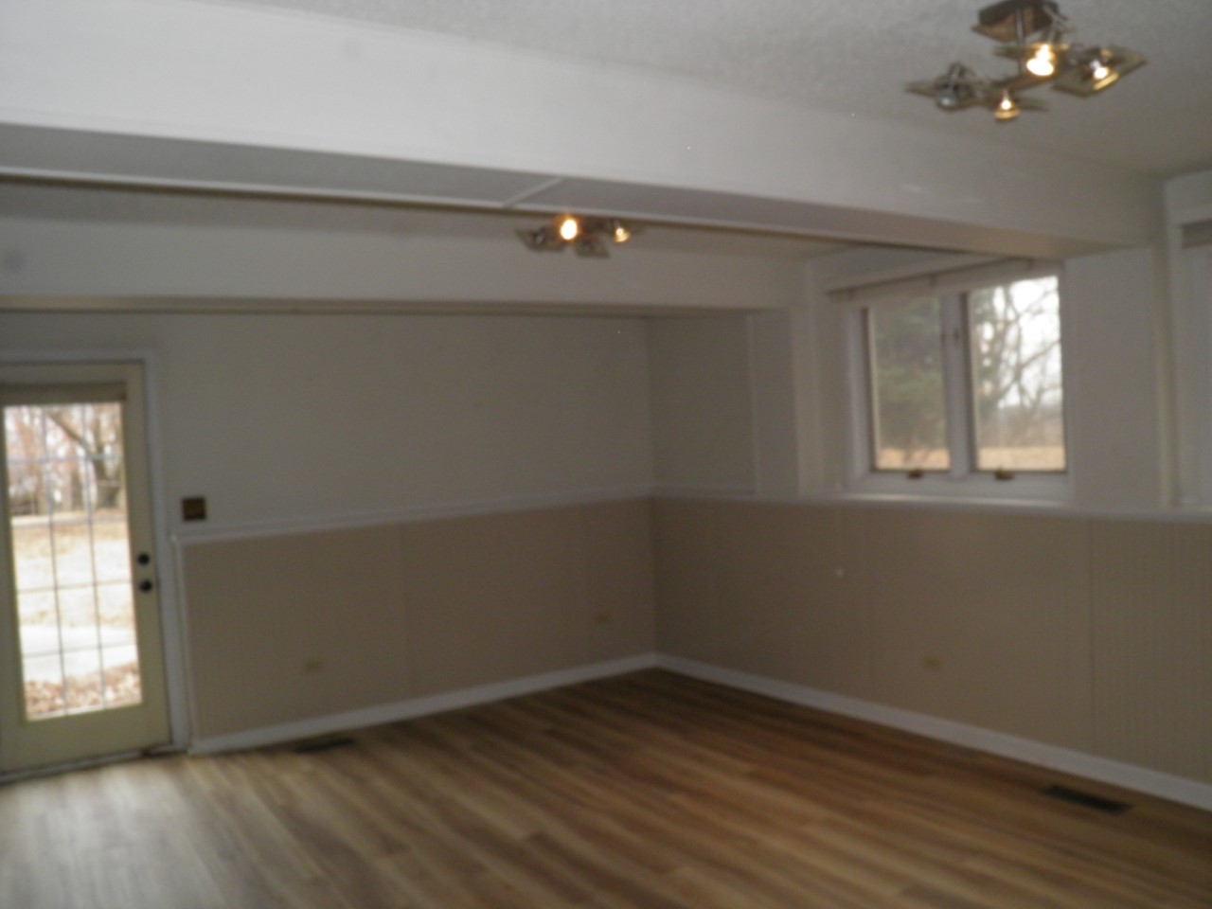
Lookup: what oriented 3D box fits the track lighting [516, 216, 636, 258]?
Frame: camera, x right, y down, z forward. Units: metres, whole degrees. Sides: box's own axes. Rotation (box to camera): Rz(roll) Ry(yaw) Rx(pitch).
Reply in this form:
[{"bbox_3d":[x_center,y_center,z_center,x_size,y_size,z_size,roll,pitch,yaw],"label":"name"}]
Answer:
[{"bbox_3d":[-0.108,-0.877,3.814,0.480,0.190,0.430,-4,1,-32],"label":"track lighting"}]

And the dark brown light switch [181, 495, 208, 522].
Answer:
[{"bbox_3d":[-2.214,0.296,5.278,0.117,0.118,0.012,-4,1,-32],"label":"dark brown light switch"}]

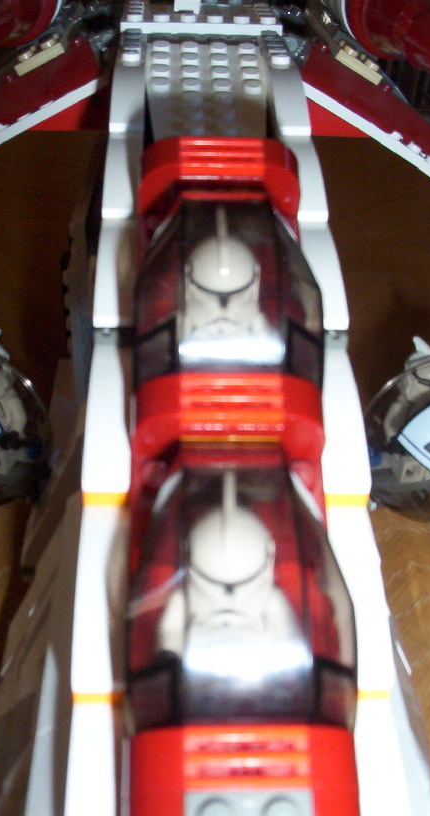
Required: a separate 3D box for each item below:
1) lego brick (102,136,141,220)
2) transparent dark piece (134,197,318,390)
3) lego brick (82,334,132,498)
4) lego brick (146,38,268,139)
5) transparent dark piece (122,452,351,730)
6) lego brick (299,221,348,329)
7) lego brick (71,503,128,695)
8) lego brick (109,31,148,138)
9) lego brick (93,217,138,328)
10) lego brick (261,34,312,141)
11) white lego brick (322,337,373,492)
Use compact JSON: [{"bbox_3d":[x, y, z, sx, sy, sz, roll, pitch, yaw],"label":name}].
[{"bbox_3d":[-0.020,-0.053,0.206,0.008,0.010,0.032,0,32,-3],"label":"lego brick"},{"bbox_3d":[0.002,-0.021,0.161,0.032,0.019,0.044,0,32,-3],"label":"transparent dark piece"},{"bbox_3d":[-0.018,0.001,0.164,0.008,0.010,0.032,0,32,-3],"label":"lego brick"},{"bbox_3d":[-0.002,-0.081,0.240,0.032,0.005,0.059,0,44,-3],"label":"lego brick"},{"bbox_3d":[0.003,0.026,0.133,0.032,0.021,0.044,0,32,-3],"label":"transparent dark piece"},{"bbox_3d":[0.021,-0.027,0.186,0.008,0.010,0.032,0,32,-3],"label":"lego brick"},{"bbox_3d":[-0.017,0.029,0.145,0.008,0.010,0.032,0,32,-3],"label":"lego brick"},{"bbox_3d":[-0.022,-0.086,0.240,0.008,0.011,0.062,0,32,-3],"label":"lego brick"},{"bbox_3d":[-0.019,-0.027,0.184,0.008,0.010,0.032,0,32,-3],"label":"lego brick"},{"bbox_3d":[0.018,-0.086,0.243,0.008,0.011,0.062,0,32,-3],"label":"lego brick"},{"bbox_3d":[0.022,0.001,0.166,0.008,0.010,0.032,0,32,-3],"label":"white lego brick"}]

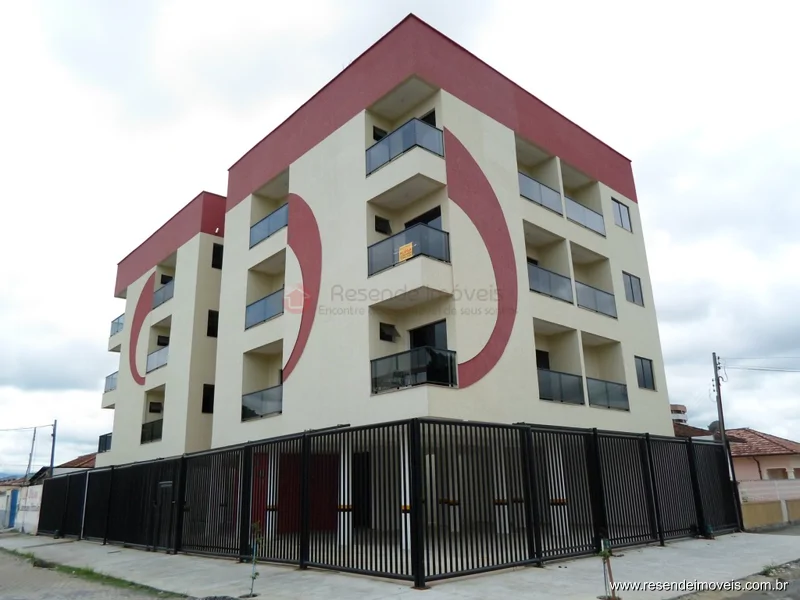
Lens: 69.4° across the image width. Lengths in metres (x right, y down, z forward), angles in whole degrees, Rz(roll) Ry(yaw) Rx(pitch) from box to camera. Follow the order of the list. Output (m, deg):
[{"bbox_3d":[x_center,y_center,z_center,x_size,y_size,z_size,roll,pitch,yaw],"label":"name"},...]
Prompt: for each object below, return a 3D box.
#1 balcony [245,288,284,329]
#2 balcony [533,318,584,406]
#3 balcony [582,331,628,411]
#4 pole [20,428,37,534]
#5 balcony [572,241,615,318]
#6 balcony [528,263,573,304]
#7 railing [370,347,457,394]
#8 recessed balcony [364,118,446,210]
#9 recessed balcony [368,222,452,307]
[{"bbox_3d":[-4.186,0.314,18.002,0.064,0.777,2.387,13,-23,-40],"label":"balcony"},{"bbox_3d":[3.939,1.776,15.623,2.080,2.103,0.955,13,-23,-40],"label":"balcony"},{"bbox_3d":[5.725,2.201,17.158,2.258,2.103,0.955,13,-23,-40],"label":"balcony"},{"bbox_3d":[-17.753,8.617,27.694,0.160,4.814,0.160,14,-23,-40],"label":"pole"},{"bbox_3d":[5.878,-0.492,18.585,2.348,2.122,0.900,14,-23,-40],"label":"balcony"},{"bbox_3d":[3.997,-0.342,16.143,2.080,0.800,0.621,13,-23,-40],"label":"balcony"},{"bbox_3d":[0.280,1.663,12.878,0.943,0.798,1.884,13,-23,-40],"label":"railing"},{"bbox_3d":[0.140,-3.426,14.887,0.953,1.541,1.916,14,-23,-40],"label":"recessed balcony"},{"bbox_3d":[0.218,-0.700,13.883,0.972,1.554,1.902,13,-23,-40],"label":"recessed balcony"}]

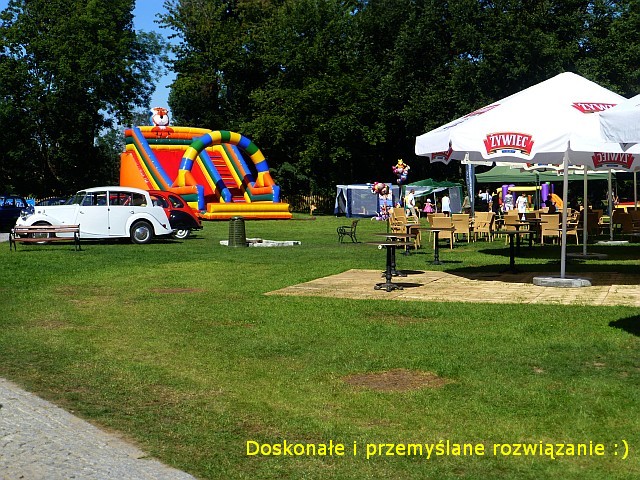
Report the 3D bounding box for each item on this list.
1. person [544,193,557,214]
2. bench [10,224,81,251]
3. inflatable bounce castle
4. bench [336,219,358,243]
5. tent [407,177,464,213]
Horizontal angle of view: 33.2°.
[{"bbox_3d":[10.101,-1.226,46.992,0.300,1.530,0.450,-1,3,-30],"label":"person"},{"bbox_3d":[-7.678,-0.084,30.026,1.850,0.750,0.650,0,3,-2],"label":"bench"},{"bbox_3d":[-7.351,-4.945,69.149,6.500,7.000,9.400,-2,3,-39],"label":"inflatable bounce castle"},{"bbox_3d":[0.943,-0.310,35.121,0.650,0.750,1.850,0,3,-2],"label":"bench"},{"bbox_3d":[7.753,-2.908,73.443,3.600,2.550,3.100,0,3,-6],"label":"tent"}]

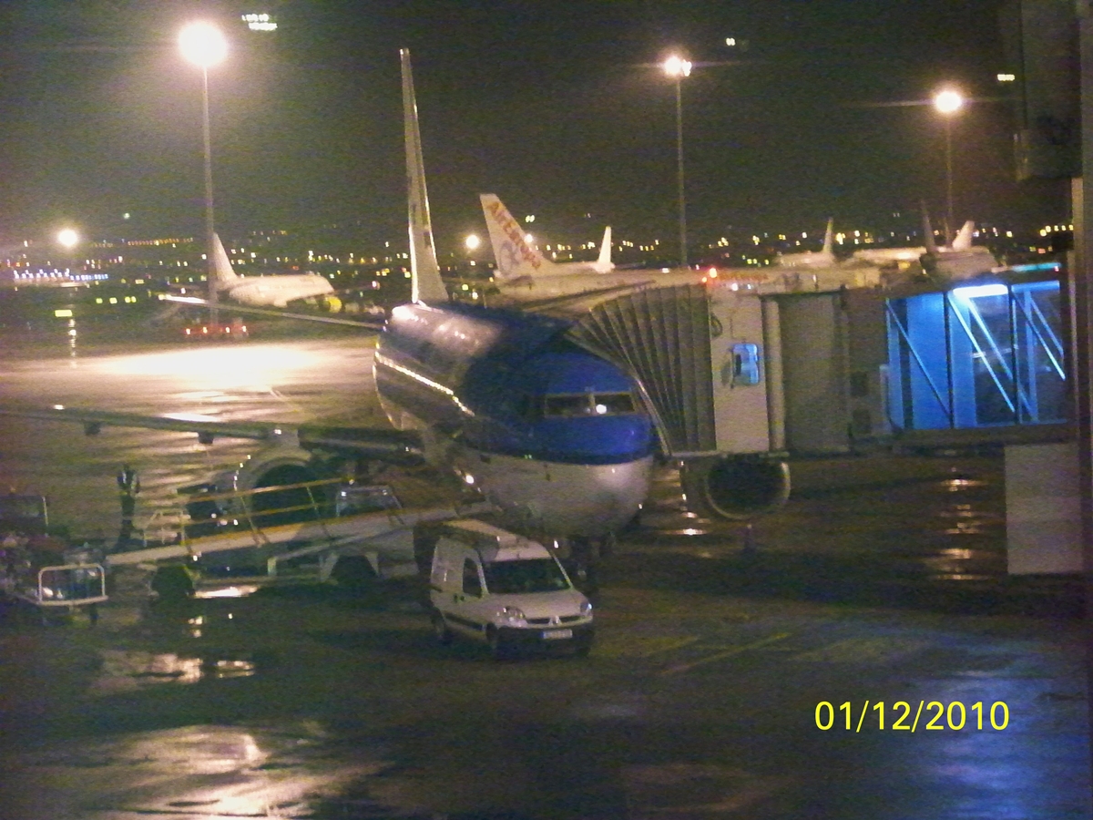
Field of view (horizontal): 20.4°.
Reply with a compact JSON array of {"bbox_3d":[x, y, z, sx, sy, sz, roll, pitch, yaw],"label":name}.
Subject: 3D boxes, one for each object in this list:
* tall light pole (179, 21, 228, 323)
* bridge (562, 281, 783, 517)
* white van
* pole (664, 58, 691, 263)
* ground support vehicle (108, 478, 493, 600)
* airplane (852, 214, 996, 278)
[{"bbox_3d":[-35.811,-24.341,322.094,2.900,30.600,2.900,-2,3,0],"label":"tall light pole"},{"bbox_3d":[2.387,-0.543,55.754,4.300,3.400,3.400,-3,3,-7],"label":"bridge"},{"bbox_3d":[-0.656,3.086,51.434,1.700,1.860,4.050,-3,3,-21],"label":"white van"},{"bbox_3d":[16.742,-29.008,379.029,2.800,30.000,2.800,-2,3,0],"label":"pole"},{"bbox_3d":[-4.886,2.571,60.111,7.600,2.360,2.100,-3,3,-7],"label":"ground support vehicle"},{"bbox_3d":[86.650,-39.566,699.057,35.000,12.000,34.000,-2,3,-6],"label":"airplane"}]

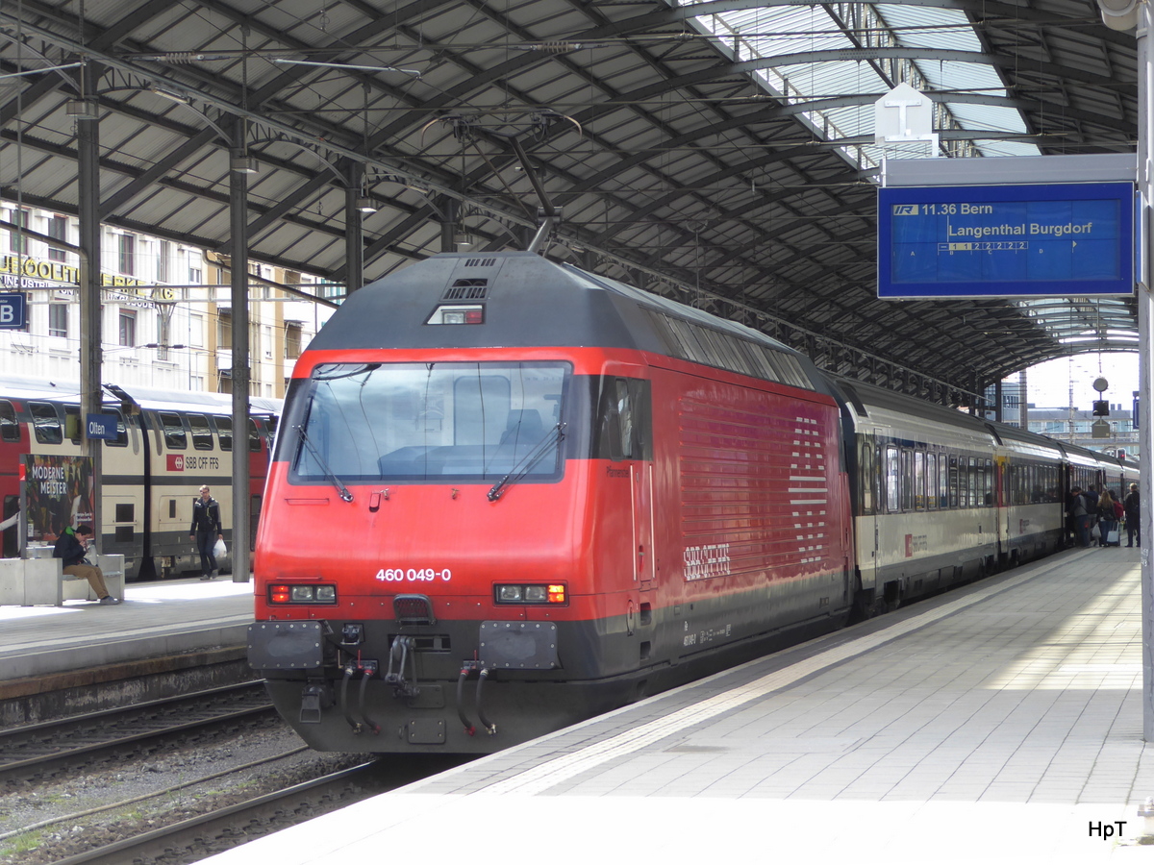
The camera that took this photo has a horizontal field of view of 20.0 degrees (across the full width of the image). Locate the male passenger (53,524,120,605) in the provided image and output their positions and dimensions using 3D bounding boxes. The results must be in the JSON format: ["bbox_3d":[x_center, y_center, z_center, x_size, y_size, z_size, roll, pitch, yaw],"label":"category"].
[{"bbox_3d":[-7.085,1.901,47.150,0.880,1.160,0.500,-1,-1,11],"label":"male passenger"}]

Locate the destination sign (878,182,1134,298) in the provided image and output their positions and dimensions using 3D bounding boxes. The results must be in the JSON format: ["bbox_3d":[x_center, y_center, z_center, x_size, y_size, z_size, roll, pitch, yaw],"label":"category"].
[{"bbox_3d":[2.670,-1.195,20.350,1.560,0.680,0.280,-1,-1,11],"label":"destination sign"}]

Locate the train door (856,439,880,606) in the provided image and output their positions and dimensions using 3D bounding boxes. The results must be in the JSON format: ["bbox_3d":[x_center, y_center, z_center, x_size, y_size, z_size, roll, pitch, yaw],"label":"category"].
[{"bbox_3d":[3.787,1.122,42.600,0.100,2.130,0.950,-1,-1,17],"label":"train door"}]

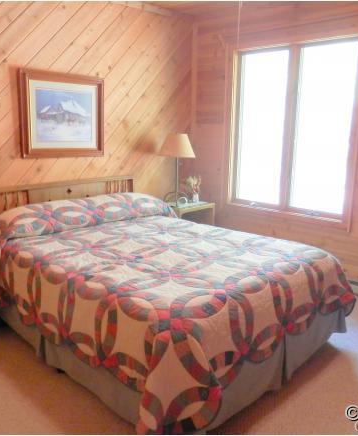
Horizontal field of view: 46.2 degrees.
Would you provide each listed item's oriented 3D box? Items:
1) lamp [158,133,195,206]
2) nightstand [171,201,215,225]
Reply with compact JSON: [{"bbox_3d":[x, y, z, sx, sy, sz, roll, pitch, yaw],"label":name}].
[{"bbox_3d":[-0.015,-0.506,4.384,0.381,0.752,0.381,1,12,0],"label":"lamp"},{"bbox_3d":[0.065,0.168,4.580,0.404,0.649,0.517,11,16,42],"label":"nightstand"}]

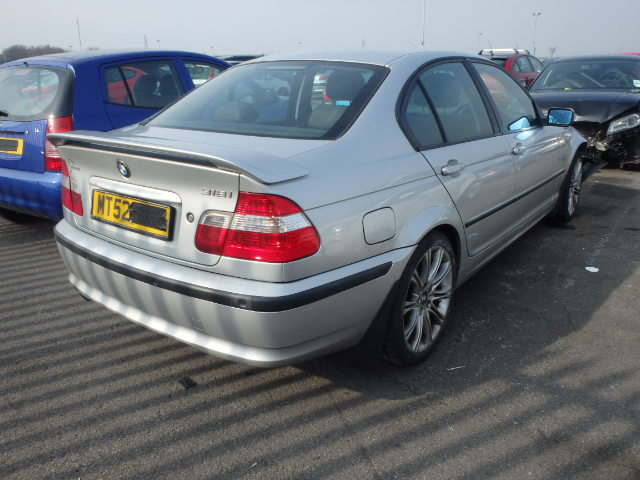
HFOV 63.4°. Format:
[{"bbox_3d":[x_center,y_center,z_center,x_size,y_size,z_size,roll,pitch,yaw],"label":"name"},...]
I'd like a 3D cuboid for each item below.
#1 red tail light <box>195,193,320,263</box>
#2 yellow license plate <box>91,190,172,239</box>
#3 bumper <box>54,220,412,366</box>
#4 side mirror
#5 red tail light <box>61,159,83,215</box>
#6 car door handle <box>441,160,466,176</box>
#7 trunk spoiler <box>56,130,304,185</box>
[{"bbox_3d":[-0.208,-0.055,1.757,0.400,0.225,0.235,13,23,36],"label":"red tail light"},{"bbox_3d":[-0.747,-0.106,2.019,0.520,0.113,0.020,13,13,36],"label":"yellow license plate"},{"bbox_3d":[-0.530,0.109,2.373,1.720,0.400,0.870,13,23,36],"label":"bumper"},{"bbox_3d":[1.631,-0.828,3.486,0.190,0.125,0.120,13,23,36],"label":"side mirror"},{"bbox_3d":[-1.133,-0.267,2.451,0.400,0.225,0.235,13,23,36],"label":"red tail light"},{"bbox_3d":[0.586,-0.317,2.271,0.045,0.050,0.210,13,23,36],"label":"car door handle"},{"bbox_3d":[-0.697,-0.356,2.010,1.430,0.110,0.310,13,23,36],"label":"trunk spoiler"}]

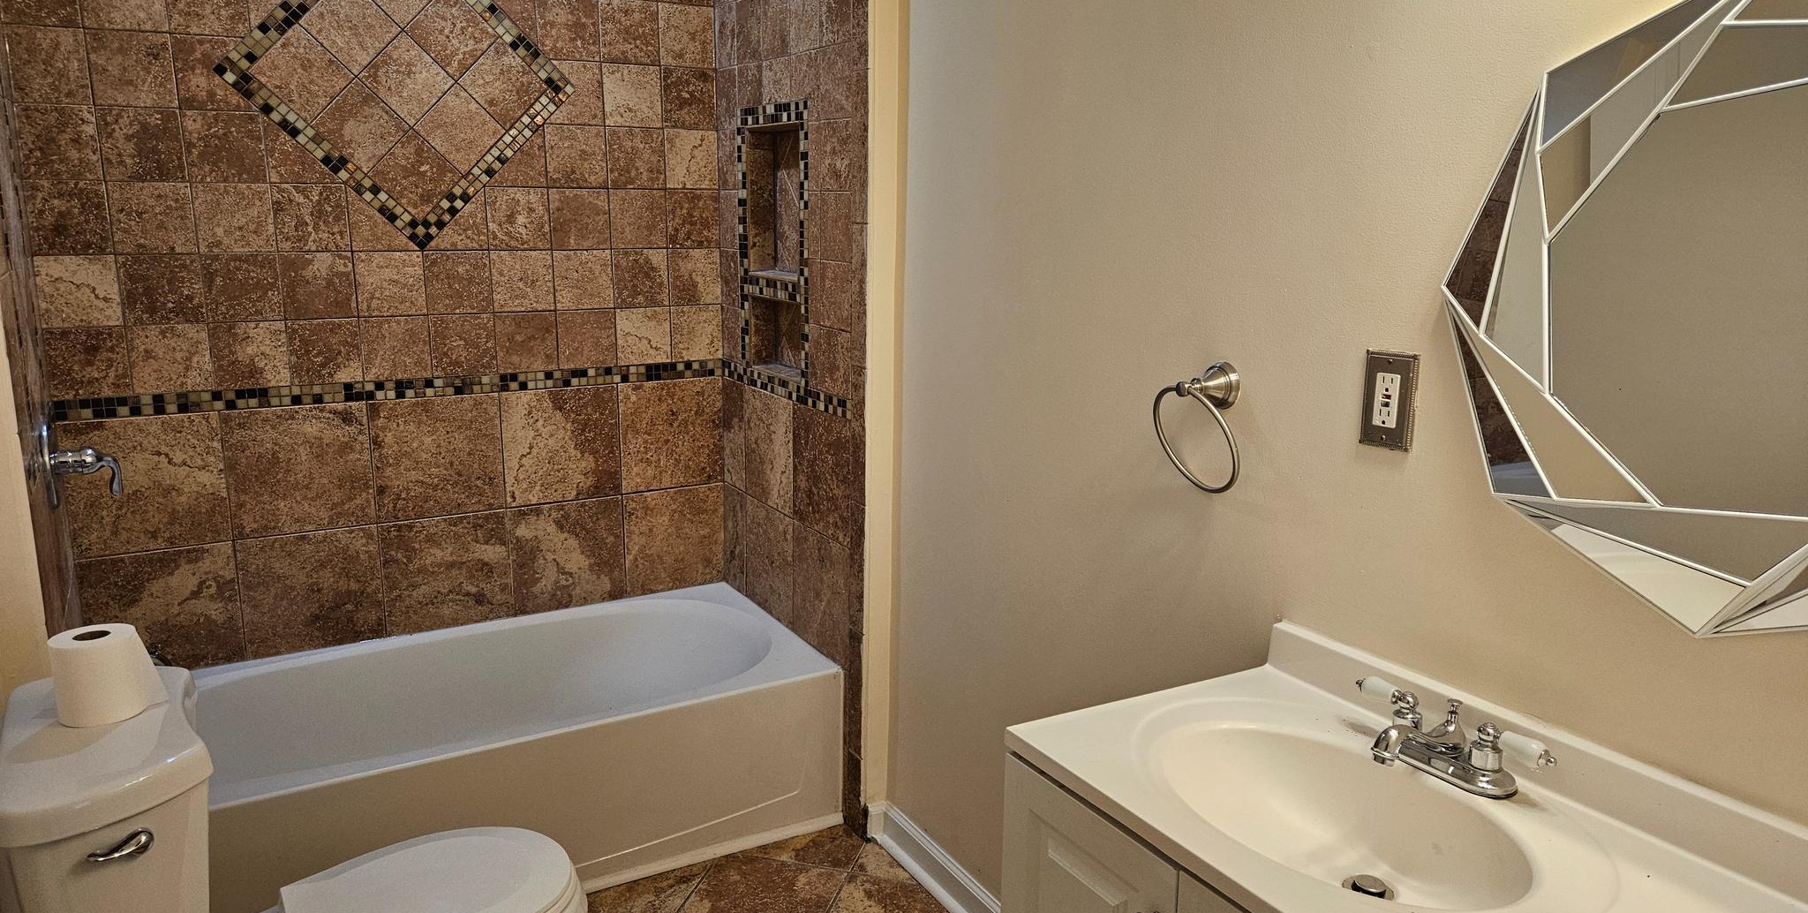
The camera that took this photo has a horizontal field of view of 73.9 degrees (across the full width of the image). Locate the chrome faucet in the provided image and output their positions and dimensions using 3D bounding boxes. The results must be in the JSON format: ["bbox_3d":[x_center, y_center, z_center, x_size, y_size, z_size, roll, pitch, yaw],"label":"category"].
[{"bbox_3d":[0.579,0.321,1.352,0.152,0.087,0.255,-7,14,-29],"label":"chrome faucet"}]

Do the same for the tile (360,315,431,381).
[{"bbox_3d":[-1.221,-0.259,2.883,0.149,0.149,0.009,-7,14,-29],"label":"tile"}]

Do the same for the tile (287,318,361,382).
[{"bbox_3d":[-1.354,-0.246,2.812,0.152,0.149,0.010,-7,14,-29],"label":"tile"}]

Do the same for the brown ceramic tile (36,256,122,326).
[{"bbox_3d":[-1.748,-0.348,2.550,0.136,0.149,0.009,-7,14,-29],"label":"brown ceramic tile"}]

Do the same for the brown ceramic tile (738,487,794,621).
[{"bbox_3d":[-0.350,0.275,3.165,0.010,0.288,0.295,-7,15,-30],"label":"brown ceramic tile"}]

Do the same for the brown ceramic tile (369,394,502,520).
[{"bbox_3d":[-1.141,0.002,2.946,0.300,0.300,0.010,-7,14,-30],"label":"brown ceramic tile"}]

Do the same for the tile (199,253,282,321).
[{"bbox_3d":[-1.486,-0.378,2.699,0.149,0.149,0.009,-7,14,-29],"label":"tile"}]

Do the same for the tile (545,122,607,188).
[{"bbox_3d":[-0.812,-0.746,2.978,0.149,0.149,0.010,-7,14,-30],"label":"tile"}]

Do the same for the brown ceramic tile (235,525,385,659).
[{"bbox_3d":[-1.423,0.324,2.896,0.302,0.291,0.009,-7,14,-29],"label":"brown ceramic tile"}]

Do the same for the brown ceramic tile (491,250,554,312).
[{"bbox_3d":[-0.949,-0.437,2.987,0.147,0.148,0.010,-6,13,-29],"label":"brown ceramic tile"}]

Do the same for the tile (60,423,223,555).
[{"bbox_3d":[-1.681,0.065,2.670,0.303,0.300,0.010,-7,15,-30],"label":"tile"}]

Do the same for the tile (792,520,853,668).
[{"bbox_3d":[-0.197,0.331,2.913,0.010,0.285,0.299,-7,15,-30],"label":"tile"}]

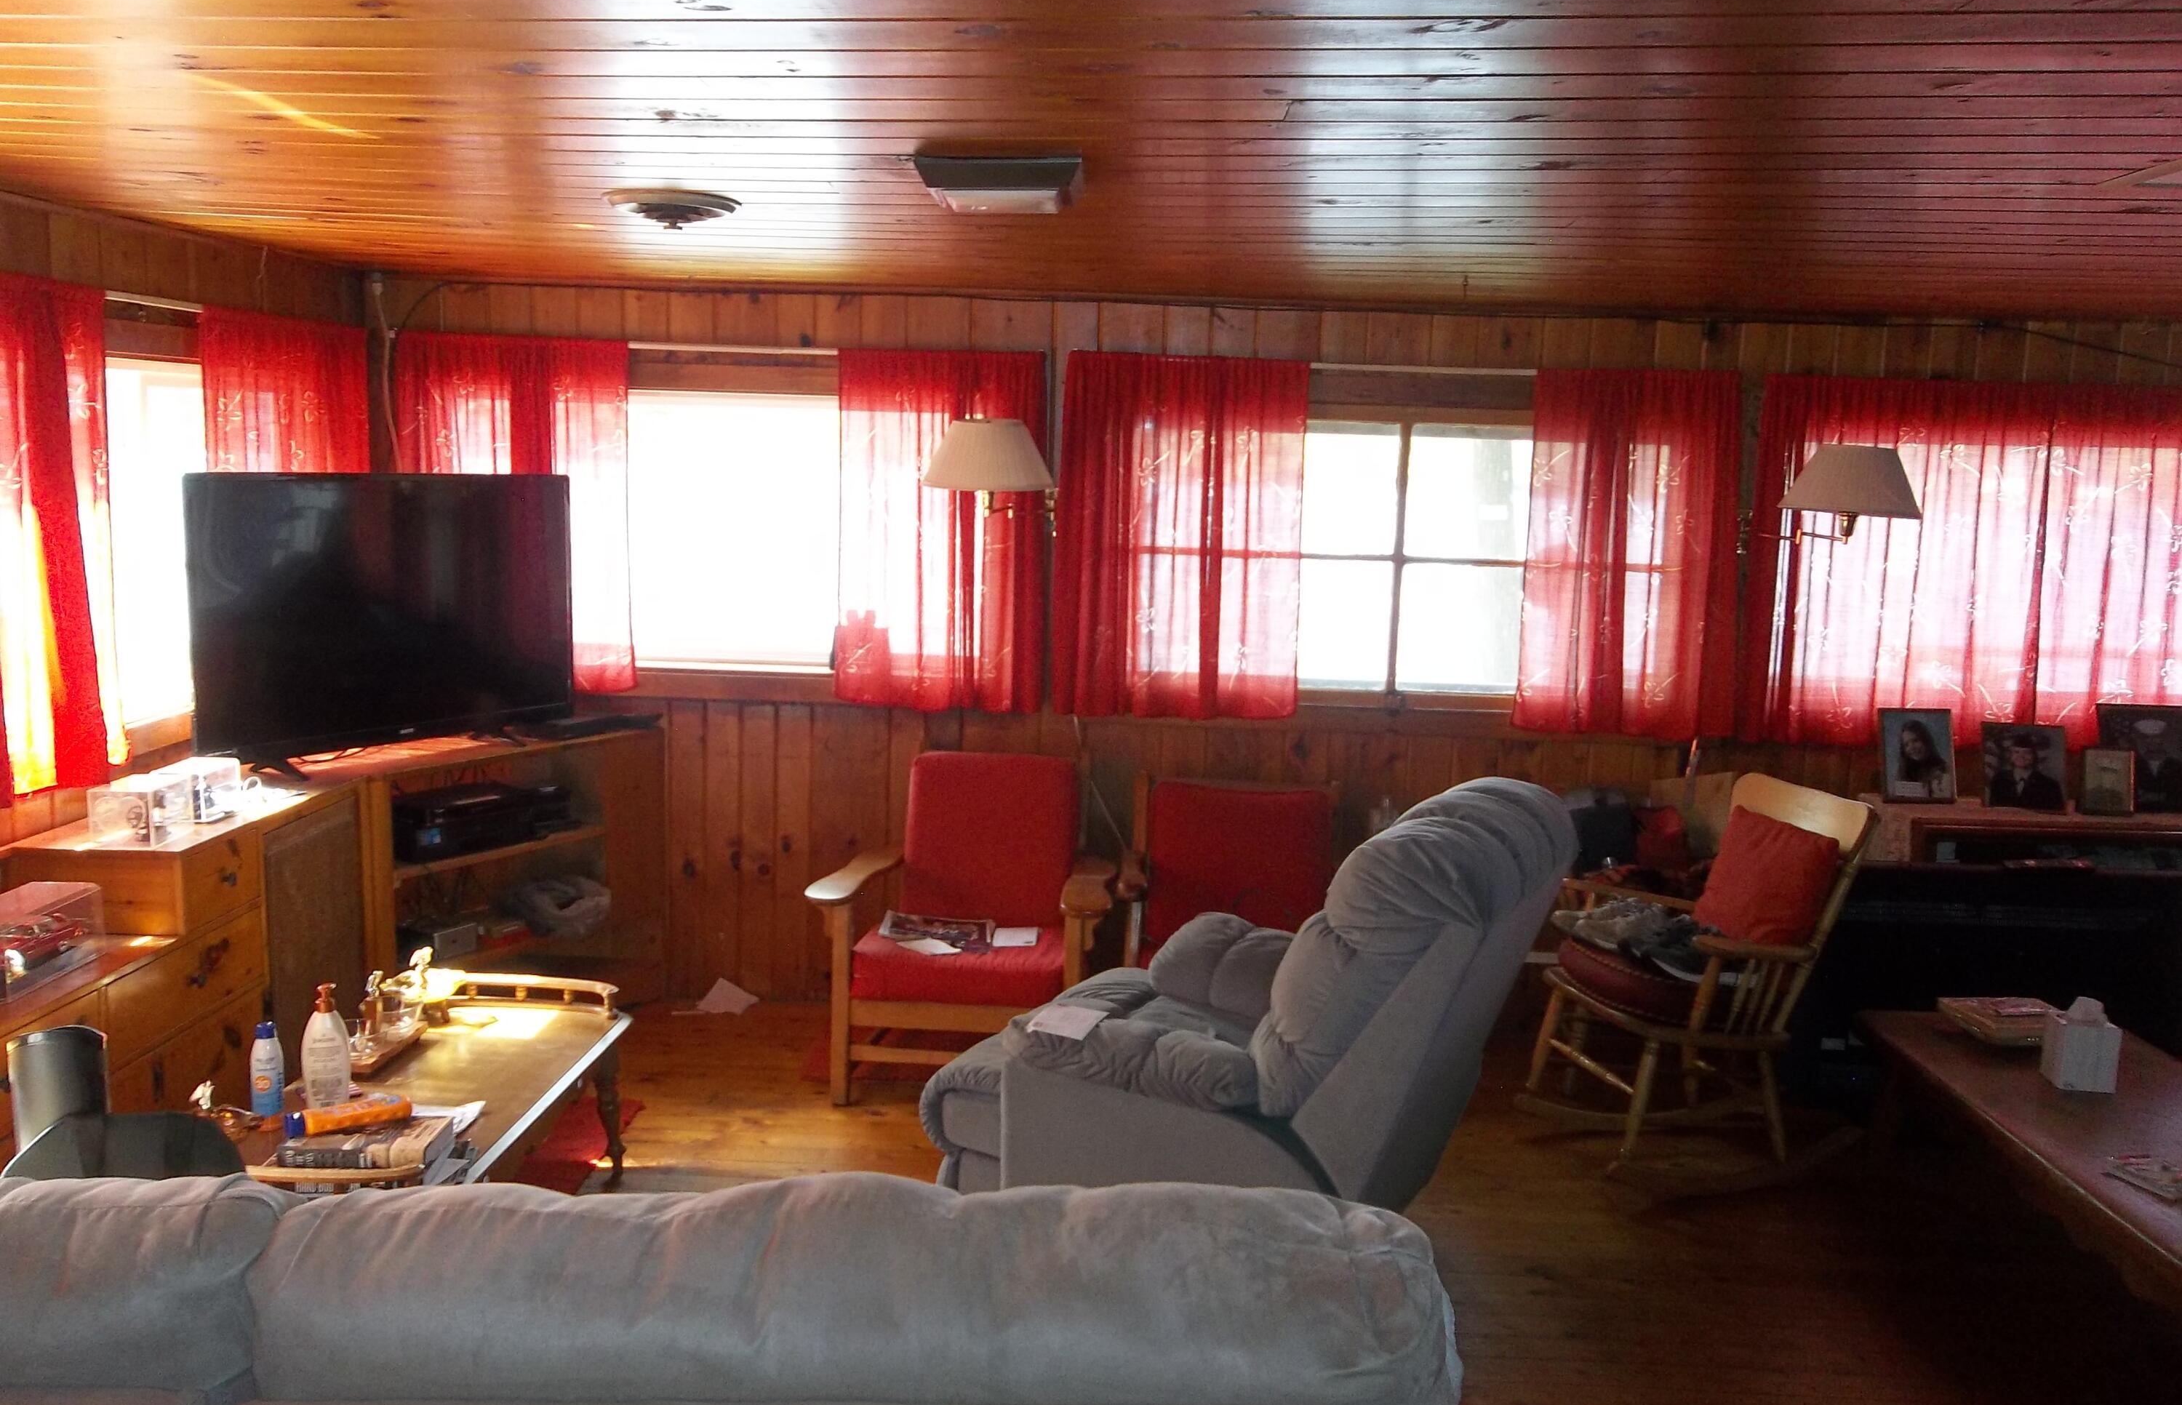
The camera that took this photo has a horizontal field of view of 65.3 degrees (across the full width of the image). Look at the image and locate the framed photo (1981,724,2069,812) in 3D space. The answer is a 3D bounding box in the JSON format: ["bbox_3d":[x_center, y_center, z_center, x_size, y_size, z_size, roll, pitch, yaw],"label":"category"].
[{"bbox_3d":[2.618,0.178,4.777,0.230,0.245,0.040,3,-5,9],"label":"framed photo"}]

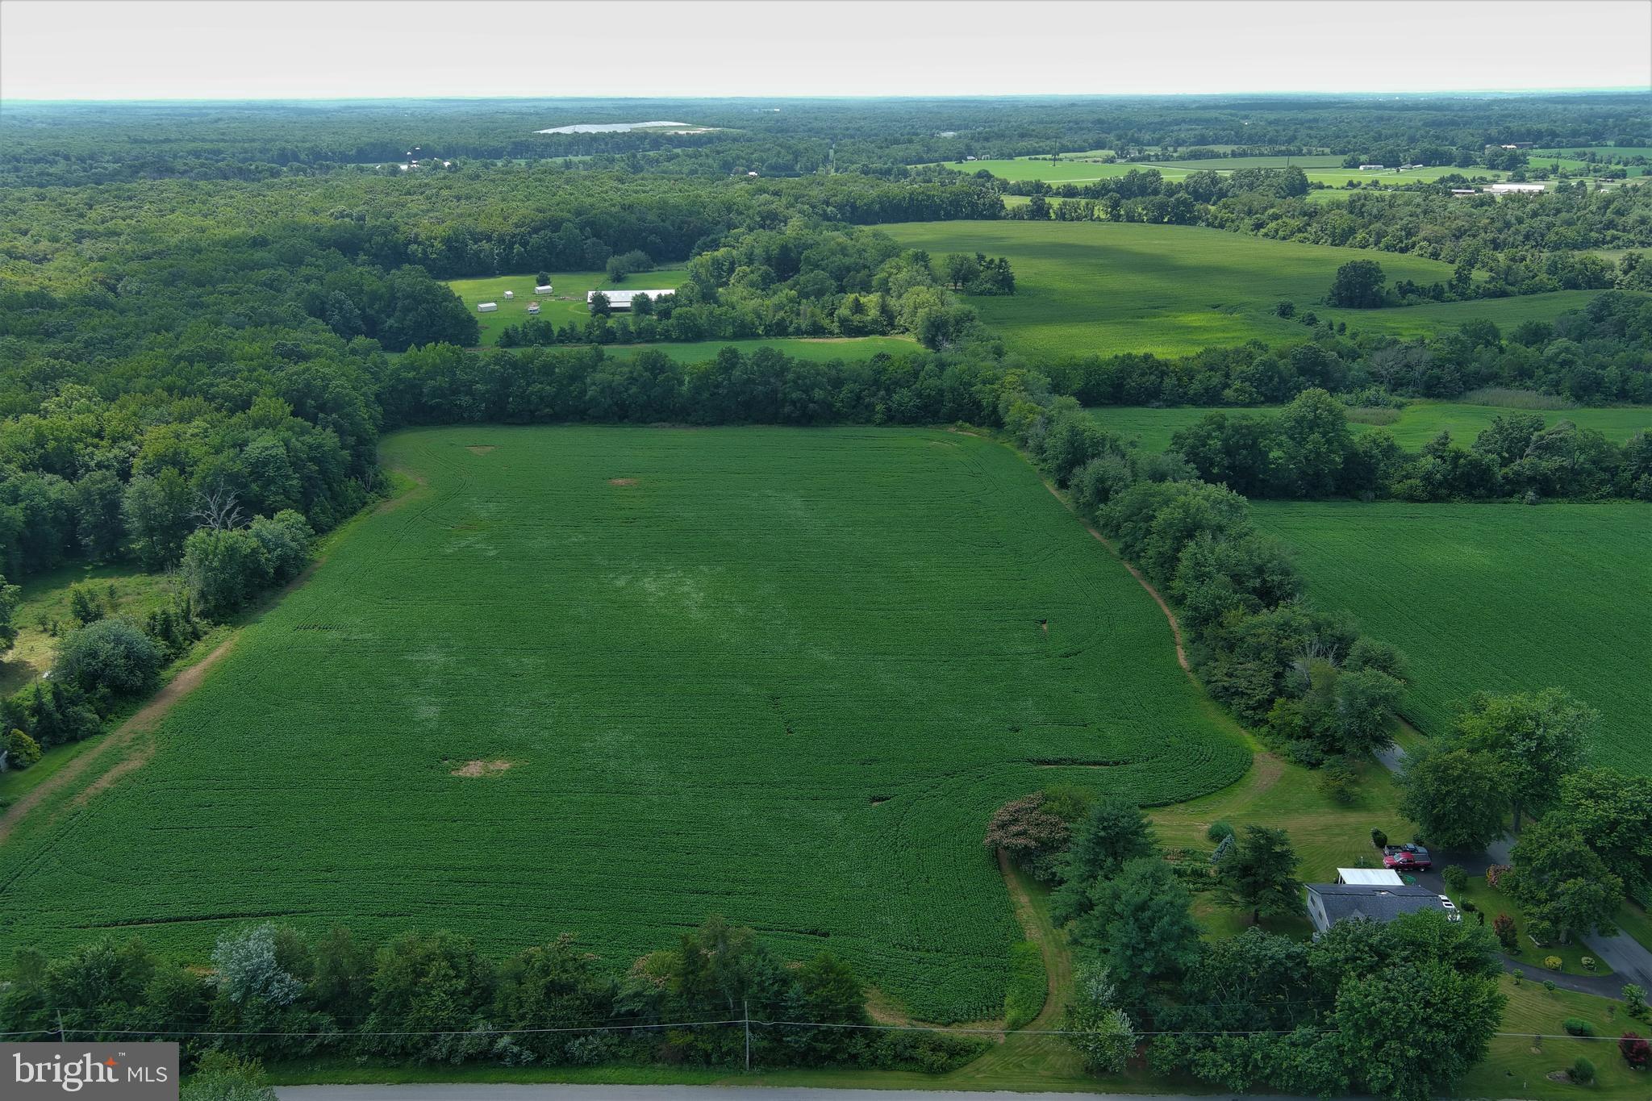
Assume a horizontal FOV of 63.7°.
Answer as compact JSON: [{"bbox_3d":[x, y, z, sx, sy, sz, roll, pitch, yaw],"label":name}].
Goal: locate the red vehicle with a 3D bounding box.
[{"bbox_3d":[71.210,37.882,163.152,5.500,1.850,2.000,0,19,2],"label":"red vehicle"}]

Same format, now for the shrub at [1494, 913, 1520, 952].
[{"bbox_3d":[75.679,42.373,147.577,2.400,3.400,2.400,0,19,2],"label":"shrub"}]

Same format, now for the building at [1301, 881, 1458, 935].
[{"bbox_3d":[62.271,40.736,150.566,13.390,4.700,8.890,0,19,2],"label":"building"}]

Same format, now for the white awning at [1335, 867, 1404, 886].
[{"bbox_3d":[63.977,39.657,156.619,6.800,2.600,3.600,0,19,2],"label":"white awning"}]

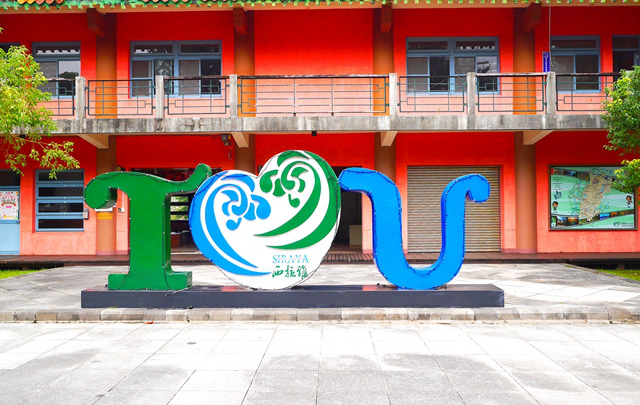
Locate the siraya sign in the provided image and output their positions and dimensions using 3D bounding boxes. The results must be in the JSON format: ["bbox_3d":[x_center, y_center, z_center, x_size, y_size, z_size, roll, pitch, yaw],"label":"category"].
[{"bbox_3d":[-0.496,0.263,8.311,5.969,2.055,0.300,0,0,1],"label":"siraya sign"}]

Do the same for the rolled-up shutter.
[{"bbox_3d":[3.808,0.193,15.796,2.643,2.451,0.100,0,0,1],"label":"rolled-up shutter"}]

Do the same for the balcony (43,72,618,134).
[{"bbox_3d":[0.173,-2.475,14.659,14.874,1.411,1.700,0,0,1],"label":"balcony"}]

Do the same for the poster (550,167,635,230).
[{"bbox_3d":[7.647,-0.122,15.571,2.419,1.810,0.080,0,0,1],"label":"poster"}]

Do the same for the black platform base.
[{"bbox_3d":[-0.412,1.413,8.395,6.156,0.246,0.640,0,0,1],"label":"black platform base"}]

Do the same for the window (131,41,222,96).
[{"bbox_3d":[-4.114,-3.808,15.960,2.644,1.631,0.120,0,0,1],"label":"window"}]

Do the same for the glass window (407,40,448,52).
[{"bbox_3d":[3.074,-4.444,15.824,1.176,0.299,0.070,0,0,1],"label":"glass window"}]

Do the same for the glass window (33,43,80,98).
[{"bbox_3d":[-7.574,-3.802,16.030,1.406,1.621,0.120,0,0,1],"label":"glass window"}]

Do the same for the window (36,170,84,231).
[{"bbox_3d":[-7.463,-0.039,16.013,1.381,1.802,0.120,0,0,1],"label":"window"}]

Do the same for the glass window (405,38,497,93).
[{"bbox_3d":[3.765,-3.874,15.803,2.614,1.595,0.120,0,0,1],"label":"glass window"}]

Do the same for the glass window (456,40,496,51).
[{"bbox_3d":[4.438,-4.454,15.797,1.158,0.276,0.070,0,0,1],"label":"glass window"}]

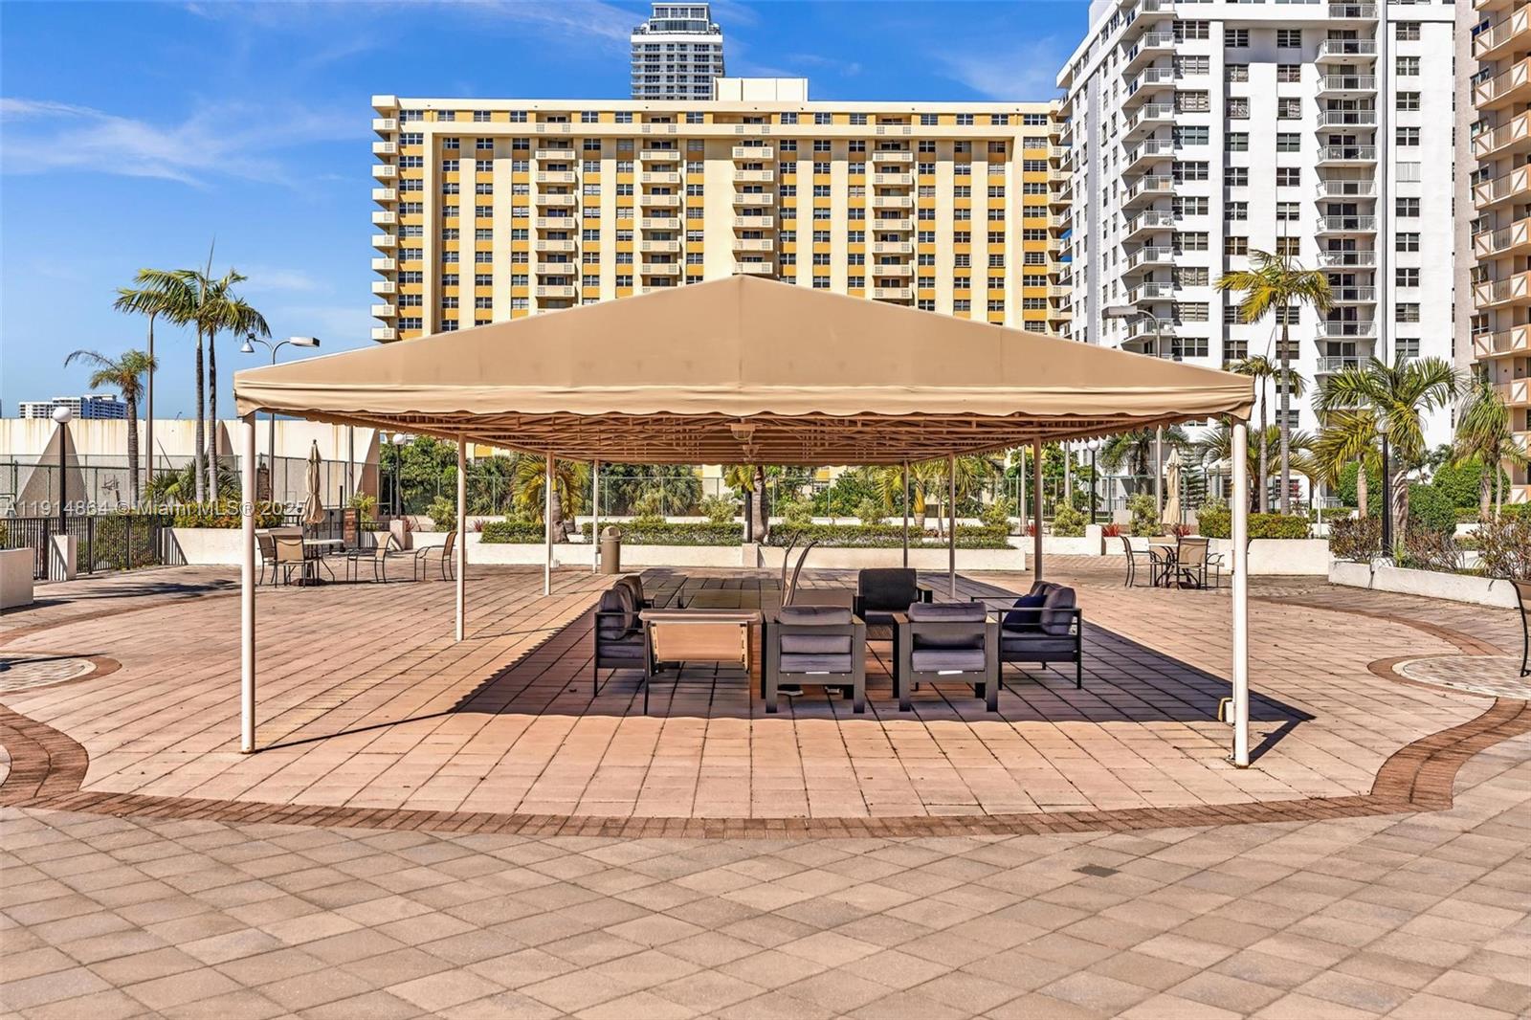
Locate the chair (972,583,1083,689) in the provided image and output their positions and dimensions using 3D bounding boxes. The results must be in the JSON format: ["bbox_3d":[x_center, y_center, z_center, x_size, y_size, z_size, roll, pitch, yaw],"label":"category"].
[{"bbox_3d":[2.295,1.069,12.039,0.710,0.830,1.380,0,1,0],"label":"chair"}]

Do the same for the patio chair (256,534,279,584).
[{"bbox_3d":[-8.500,0.871,23.767,0.645,0.845,0.600,0,1,0],"label":"patio chair"}]

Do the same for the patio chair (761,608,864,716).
[{"bbox_3d":[0.355,1.102,10.390,0.730,0.780,0.740,0,1,-3],"label":"patio chair"}]

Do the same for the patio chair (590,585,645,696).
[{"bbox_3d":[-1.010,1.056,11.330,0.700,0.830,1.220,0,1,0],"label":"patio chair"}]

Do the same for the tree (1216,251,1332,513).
[{"bbox_3d":[11.800,-2.707,31.460,2.700,6.450,2.600,0,1,0],"label":"tree"}]

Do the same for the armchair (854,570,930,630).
[{"bbox_3d":[1.265,1.035,13.500,0.730,0.820,0.750,0,1,-1],"label":"armchair"}]

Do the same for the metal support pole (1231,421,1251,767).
[{"bbox_3d":[2.868,0.478,8.190,0.090,2.120,0.090,0,1,0],"label":"metal support pole"}]

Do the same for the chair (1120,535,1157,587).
[{"bbox_3d":[6.315,0.884,22.967,0.645,0.845,0.600,0,1,2],"label":"chair"}]

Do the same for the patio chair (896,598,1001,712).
[{"bbox_3d":[1.370,1.100,10.470,0.730,0.790,0.740,0,1,1],"label":"patio chair"}]

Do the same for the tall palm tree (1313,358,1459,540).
[{"bbox_3d":[11.680,-0.984,25.487,2.750,3.800,2.600,0,1,0],"label":"tall palm tree"}]

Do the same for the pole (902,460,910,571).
[{"bbox_3d":[2.735,0.141,26.406,0.080,2.220,0.080,0,1,0],"label":"pole"}]

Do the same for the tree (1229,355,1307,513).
[{"bbox_3d":[13.247,-1.874,36.000,2.150,4.600,2.150,0,1,0],"label":"tree"}]

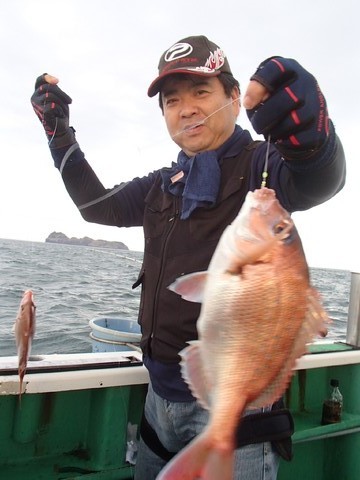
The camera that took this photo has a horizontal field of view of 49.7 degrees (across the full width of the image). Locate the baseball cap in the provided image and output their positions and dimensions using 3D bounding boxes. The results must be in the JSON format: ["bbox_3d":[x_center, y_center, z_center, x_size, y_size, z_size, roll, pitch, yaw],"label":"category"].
[{"bbox_3d":[0.014,-0.405,0.890,0.175,0.138,0.270,-8,6,30],"label":"baseball cap"}]

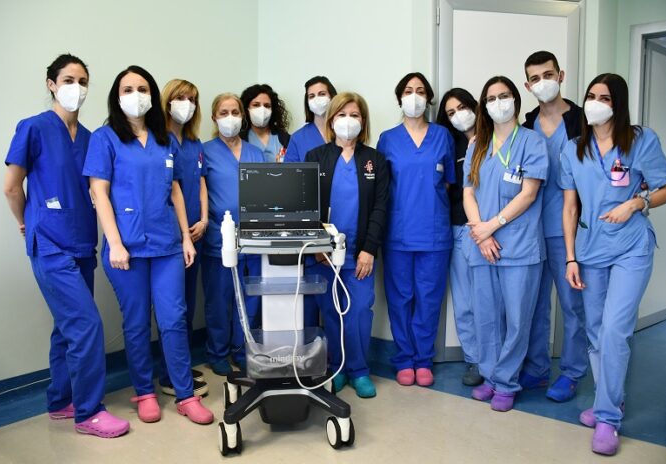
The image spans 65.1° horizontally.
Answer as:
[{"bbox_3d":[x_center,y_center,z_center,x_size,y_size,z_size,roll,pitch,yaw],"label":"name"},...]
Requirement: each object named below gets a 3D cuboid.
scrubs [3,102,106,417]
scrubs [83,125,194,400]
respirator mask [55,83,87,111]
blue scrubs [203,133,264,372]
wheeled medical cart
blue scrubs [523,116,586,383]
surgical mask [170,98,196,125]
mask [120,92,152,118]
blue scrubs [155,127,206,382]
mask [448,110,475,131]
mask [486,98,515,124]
[{"bbox_3d":[-1.218,0.156,2.303,0.380,1.360,0.480,5,7,42],"label":"scrubs"},{"bbox_3d":[-0.895,0.163,2.404,0.500,1.290,0.310,-2,6,-28],"label":"scrubs"},{"bbox_3d":[-1.207,-0.621,2.410,0.143,0.128,0.090,-1,4,-42],"label":"respirator mask"},{"bbox_3d":[-0.584,0.128,3.065,0.400,1.338,0.280,-2,6,-19],"label":"blue scrubs"},{"bbox_3d":[-0.222,0.434,2.407,0.540,0.930,0.560,-1,5,-8],"label":"wheeled medical cart"},{"bbox_3d":[1.127,0.096,2.668,0.460,1.350,0.320,3,6,25],"label":"blue scrubs"},{"bbox_3d":[-0.796,-0.639,2.780,0.138,0.120,0.085,4,3,-24],"label":"surgical mask"},{"bbox_3d":[-0.946,-0.611,2.500,0.147,0.122,0.088,-3,6,-25],"label":"mask"},{"bbox_3d":[-0.833,0.156,2.825,0.390,1.360,0.280,-4,7,-34],"label":"blue scrubs"},{"bbox_3d":[0.727,-0.623,2.930,0.140,0.112,0.085,-20,-1,17],"label":"mask"},{"bbox_3d":[0.786,-0.566,2.450,0.140,0.135,0.090,-8,3,16],"label":"mask"}]

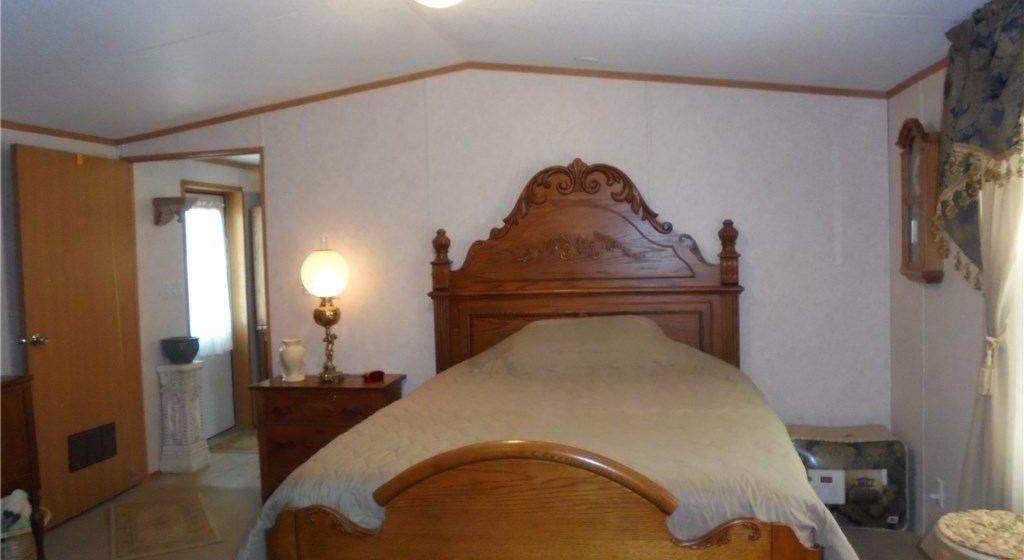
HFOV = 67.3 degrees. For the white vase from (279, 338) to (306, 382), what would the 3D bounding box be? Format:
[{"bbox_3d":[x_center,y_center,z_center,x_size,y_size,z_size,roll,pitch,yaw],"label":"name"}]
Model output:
[{"bbox_3d":[-1.238,0.451,4.347,0.140,0.235,0.140,-1,3,10],"label":"white vase"}]

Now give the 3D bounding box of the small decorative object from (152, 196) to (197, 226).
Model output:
[{"bbox_3d":[-2.258,-0.460,5.185,0.170,0.170,0.270,-1,3,10],"label":"small decorative object"}]

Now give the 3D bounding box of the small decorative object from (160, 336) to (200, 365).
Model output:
[{"bbox_3d":[-2.213,0.480,5.153,0.235,0.160,0.235,-1,3,10],"label":"small decorative object"}]

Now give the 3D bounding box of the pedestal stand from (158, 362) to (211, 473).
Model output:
[{"bbox_3d":[-2.205,0.914,5.173,0.235,0.710,0.225,-1,3,10],"label":"pedestal stand"}]

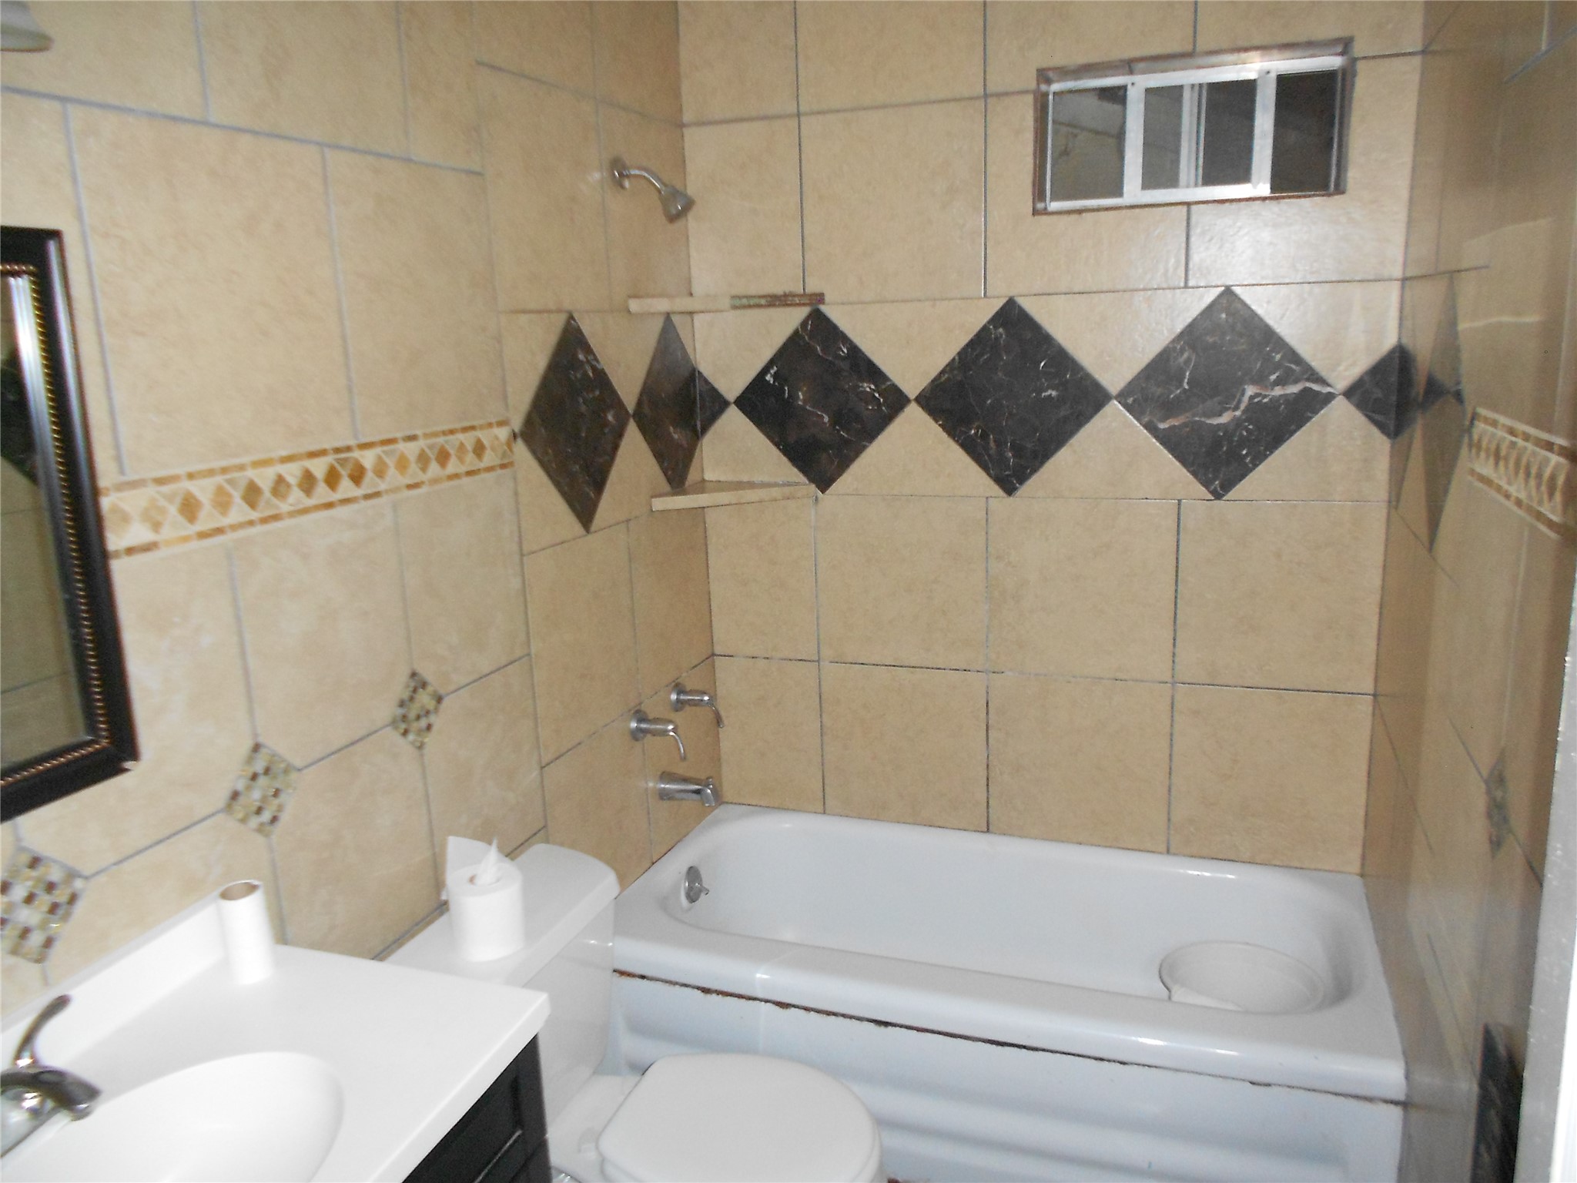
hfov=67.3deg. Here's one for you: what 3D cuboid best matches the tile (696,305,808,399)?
[{"bbox_3d":[-0.078,-0.549,2.762,0.292,0.212,0.012,2,14,20],"label":"tile"}]

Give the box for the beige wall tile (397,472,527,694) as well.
[{"bbox_3d":[-0.546,-0.014,2.009,0.010,0.350,0.333,3,14,20],"label":"beige wall tile"}]

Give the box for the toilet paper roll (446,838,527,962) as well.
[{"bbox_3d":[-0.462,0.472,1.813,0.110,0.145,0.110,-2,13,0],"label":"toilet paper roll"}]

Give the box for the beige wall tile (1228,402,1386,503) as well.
[{"bbox_3d":[1.044,-0.288,2.396,0.317,0.213,0.010,2,14,20],"label":"beige wall tile"}]

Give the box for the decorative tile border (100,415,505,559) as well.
[{"bbox_3d":[-0.642,-0.175,1.734,0.012,0.089,0.830,3,14,21],"label":"decorative tile border"}]

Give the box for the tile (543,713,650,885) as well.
[{"bbox_3d":[-0.391,0.482,2.464,0.010,0.397,0.412,2,14,20],"label":"tile"}]

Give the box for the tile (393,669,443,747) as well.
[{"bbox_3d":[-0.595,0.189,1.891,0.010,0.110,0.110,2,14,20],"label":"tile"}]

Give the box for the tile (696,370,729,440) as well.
[{"bbox_3d":[-0.172,-0.446,2.825,0.086,0.168,0.011,2,13,20],"label":"tile"}]

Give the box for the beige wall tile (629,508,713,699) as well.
[{"bbox_3d":[-0.270,0.003,2.751,0.010,0.404,0.387,2,14,20],"label":"beige wall tile"}]

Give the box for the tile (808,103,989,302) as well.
[{"bbox_3d":[0.226,-0.838,2.579,0.408,0.404,0.010,2,14,20],"label":"tile"}]

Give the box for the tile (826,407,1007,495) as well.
[{"bbox_3d":[0.285,-0.322,2.682,0.430,0.210,0.010,2,14,20],"label":"tile"}]

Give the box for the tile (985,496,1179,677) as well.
[{"bbox_3d":[0.645,-0.005,2.617,0.406,0.406,0.010,3,14,20],"label":"tile"}]

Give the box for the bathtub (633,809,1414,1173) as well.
[{"bbox_3d":[0.408,0.843,2.502,1.510,0.389,0.755,2,14,20],"label":"bathtub"}]

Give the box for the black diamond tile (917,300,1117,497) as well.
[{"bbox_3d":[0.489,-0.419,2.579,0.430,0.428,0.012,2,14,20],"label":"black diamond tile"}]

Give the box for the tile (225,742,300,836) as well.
[{"bbox_3d":[-0.712,0.268,1.599,0.010,0.136,0.135,3,14,20],"label":"tile"}]

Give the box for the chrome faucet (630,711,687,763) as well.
[{"bbox_3d":[-0.280,0.315,2.596,0.106,0.106,0.066,3,14,20],"label":"chrome faucet"}]

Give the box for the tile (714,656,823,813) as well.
[{"bbox_3d":[-0.046,0.357,2.972,0.281,0.395,0.010,2,14,20],"label":"tile"}]

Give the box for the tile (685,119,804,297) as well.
[{"bbox_3d":[-0.098,-0.853,2.696,0.276,0.403,0.012,2,14,20],"label":"tile"}]

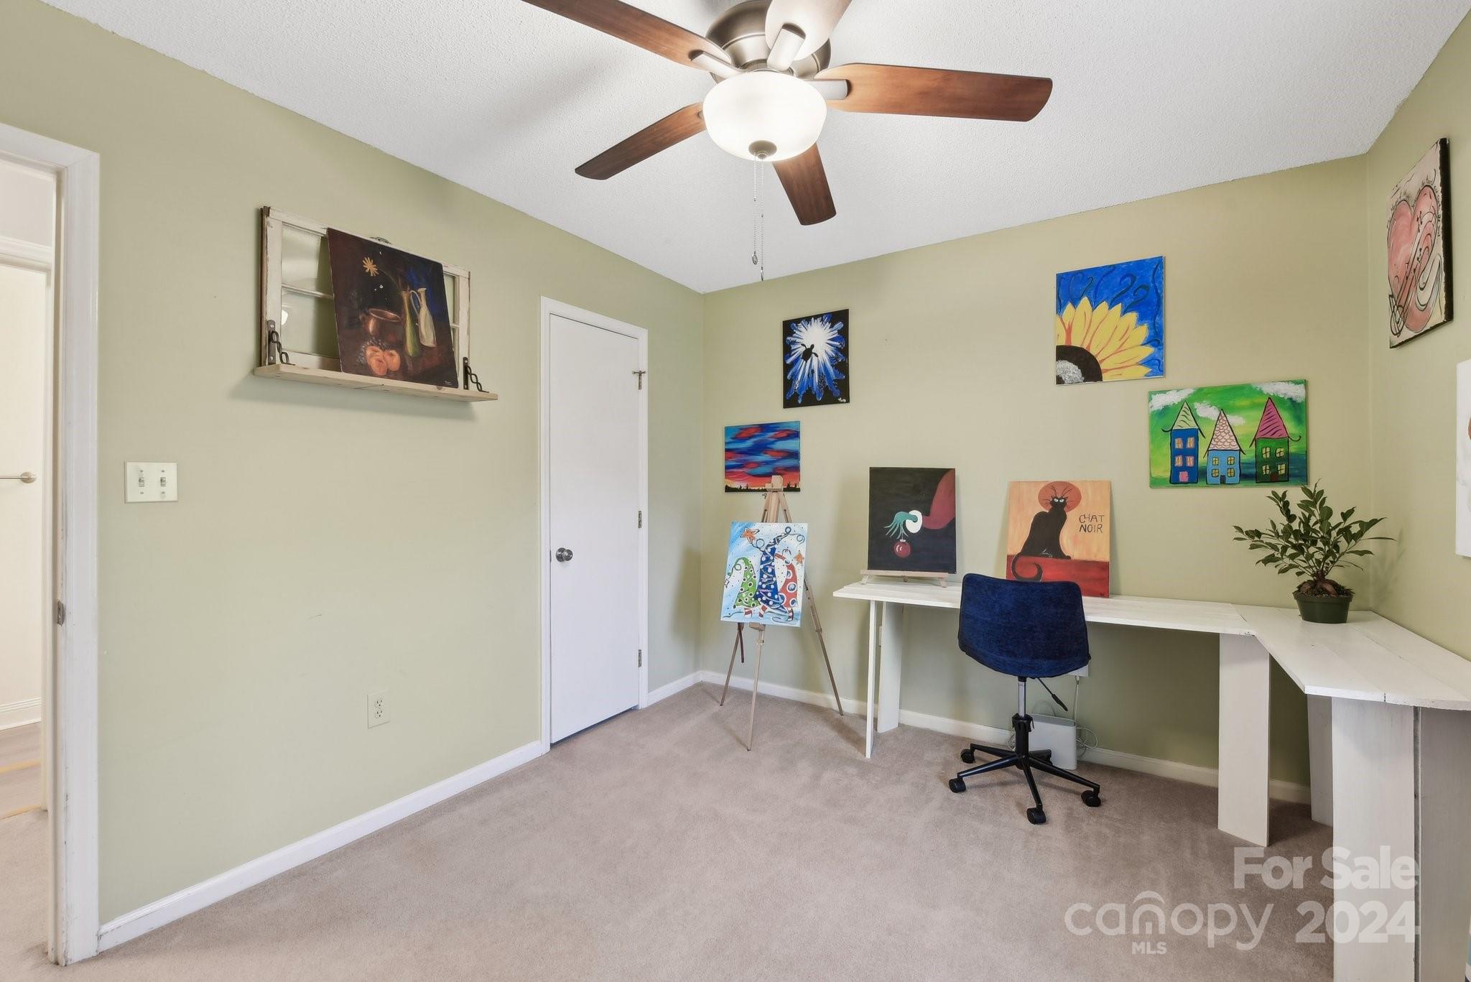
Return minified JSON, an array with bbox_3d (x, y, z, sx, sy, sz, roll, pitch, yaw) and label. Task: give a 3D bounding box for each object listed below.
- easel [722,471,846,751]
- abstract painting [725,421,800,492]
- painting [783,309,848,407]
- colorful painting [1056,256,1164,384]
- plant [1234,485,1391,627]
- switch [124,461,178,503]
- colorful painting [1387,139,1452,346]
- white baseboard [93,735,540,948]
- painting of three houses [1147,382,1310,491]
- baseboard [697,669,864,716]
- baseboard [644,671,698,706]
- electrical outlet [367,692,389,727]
[{"bbox_3d":[0.164,0.563,3.121,0.678,1.286,0.590,0,0,19],"label":"easel"},{"bbox_3d":[0.160,-0.193,3.627,0.509,0.404,0.020,0,0,33],"label":"abstract painting"},{"bbox_3d":[0.453,-0.727,3.434,0.404,0.506,0.020,0,0,33],"label":"painting"},{"bbox_3d":[1.625,-0.727,2.672,0.404,0.506,0.020,0,0,33],"label":"colorful painting"},{"bbox_3d":[1.938,0.195,2.062,0.380,0.475,0.350,0,0,33],"label":"plant"},{"bbox_3d":[-1.611,-0.023,1.694,0.010,0.113,0.113,0,0,33],"label":"switch"},{"bbox_3d":[2.030,-0.708,1.824,0.021,0.502,0.408,0,0,33],"label":"colorful painting"},{"bbox_3d":[-1.274,1.178,2.205,0.014,0.070,1.436,0,0,33],"label":"white baseboard"},{"bbox_3d":[1.958,-0.216,2.457,0.500,0.406,0.020,0,0,33],"label":"painting of three houses"},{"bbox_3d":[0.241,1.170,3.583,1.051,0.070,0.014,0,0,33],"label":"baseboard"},{"bbox_3d":[-0.337,1.172,3.646,0.014,0.070,0.538,0,0,33],"label":"baseboard"},{"bbox_3d":[-1.280,0.782,2.203,0.008,0.116,0.073,0,0,33],"label":"electrical outlet"}]

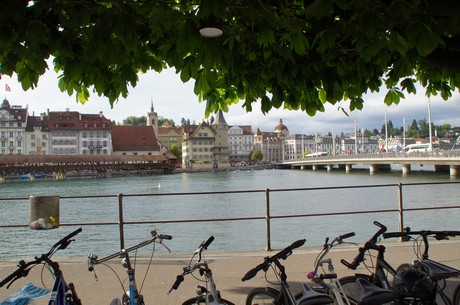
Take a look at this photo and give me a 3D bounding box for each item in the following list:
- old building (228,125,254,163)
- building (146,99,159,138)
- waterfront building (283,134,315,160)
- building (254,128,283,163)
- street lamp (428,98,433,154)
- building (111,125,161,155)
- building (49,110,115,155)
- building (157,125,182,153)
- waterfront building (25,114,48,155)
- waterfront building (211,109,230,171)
[{"bbox_3d":[4.210,-4.340,207.270,15.900,24.200,15.000,-1,-2,-20],"label":"old building"},{"bbox_3d":[-35.210,-8.850,156.670,5.000,32.900,5.000,-1,-2,-20],"label":"building"},{"bbox_3d":[43.610,-2.360,232.400,24.310,19.200,15.000,-1,-2,-15],"label":"waterfront building"},{"bbox_3d":[19.900,-3.970,214.500,19.600,22.900,16.000,-1,-2,-25],"label":"building"},{"bbox_3d":[40.870,-5.020,70.130,0.450,12.000,0.450,-2,-2,-8],"label":"street lamp"},{"bbox_3d":[-40.790,-2.050,148.500,19.050,19.200,15.500,-1,-2,-20],"label":"building"},{"bbox_3d":[-59.450,-4.340,139.190,22.120,24.400,14.500,-1,-2,-18],"label":"building"},{"bbox_3d":[-33.520,-2.300,188.840,13.690,21.400,14.000,-1,-2,-18],"label":"building"},{"bbox_3d":[-73.290,-3.210,133.860,7.720,22.700,14.000,-1,-2,-18],"label":"waterfront building"},{"bbox_3d":[-4.190,-6.410,146.160,7.200,26.200,7.200,-1,-2,-18],"label":"waterfront building"}]

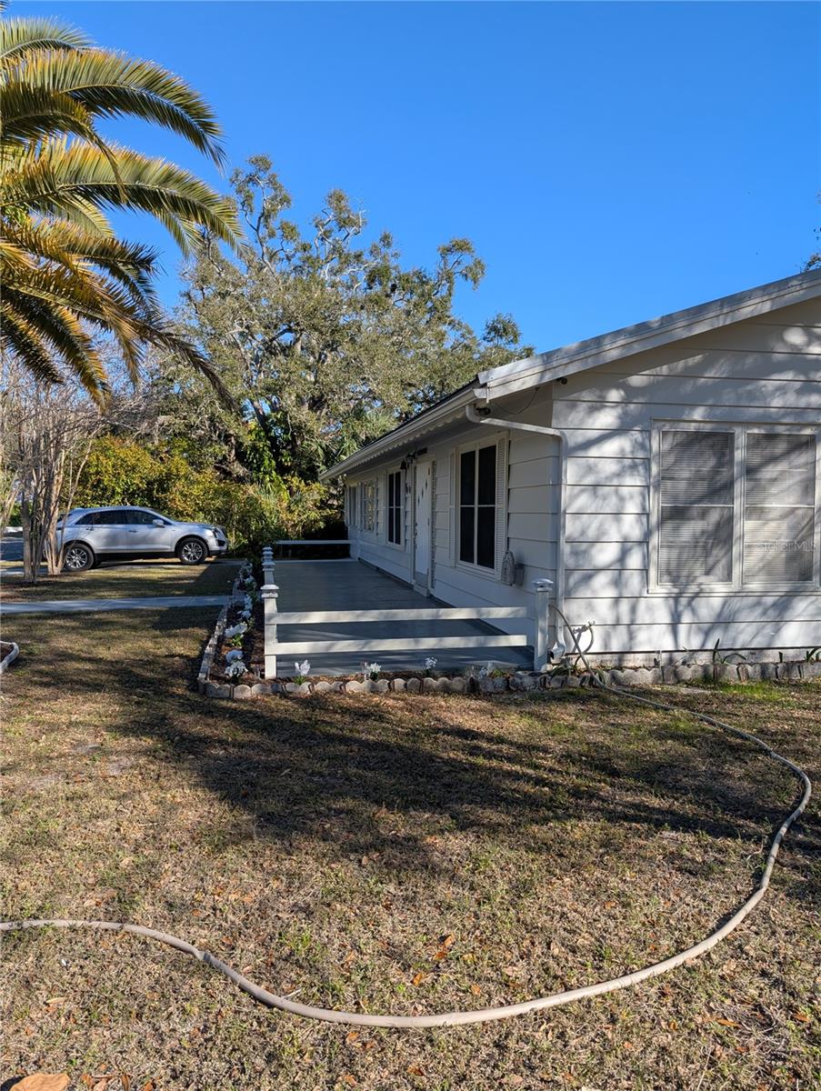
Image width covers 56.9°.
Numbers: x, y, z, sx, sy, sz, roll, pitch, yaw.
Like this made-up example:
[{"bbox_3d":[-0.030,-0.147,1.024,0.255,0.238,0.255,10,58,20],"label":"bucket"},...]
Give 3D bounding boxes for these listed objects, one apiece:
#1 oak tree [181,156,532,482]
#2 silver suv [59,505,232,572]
[{"bbox_3d":[-2.273,-7.669,30.654,15.300,15.800,14.500,0,3,-11],"label":"oak tree"},{"bbox_3d":[-7.420,-0.250,20.600,4.810,1.680,1.920,-3,3,-12],"label":"silver suv"}]

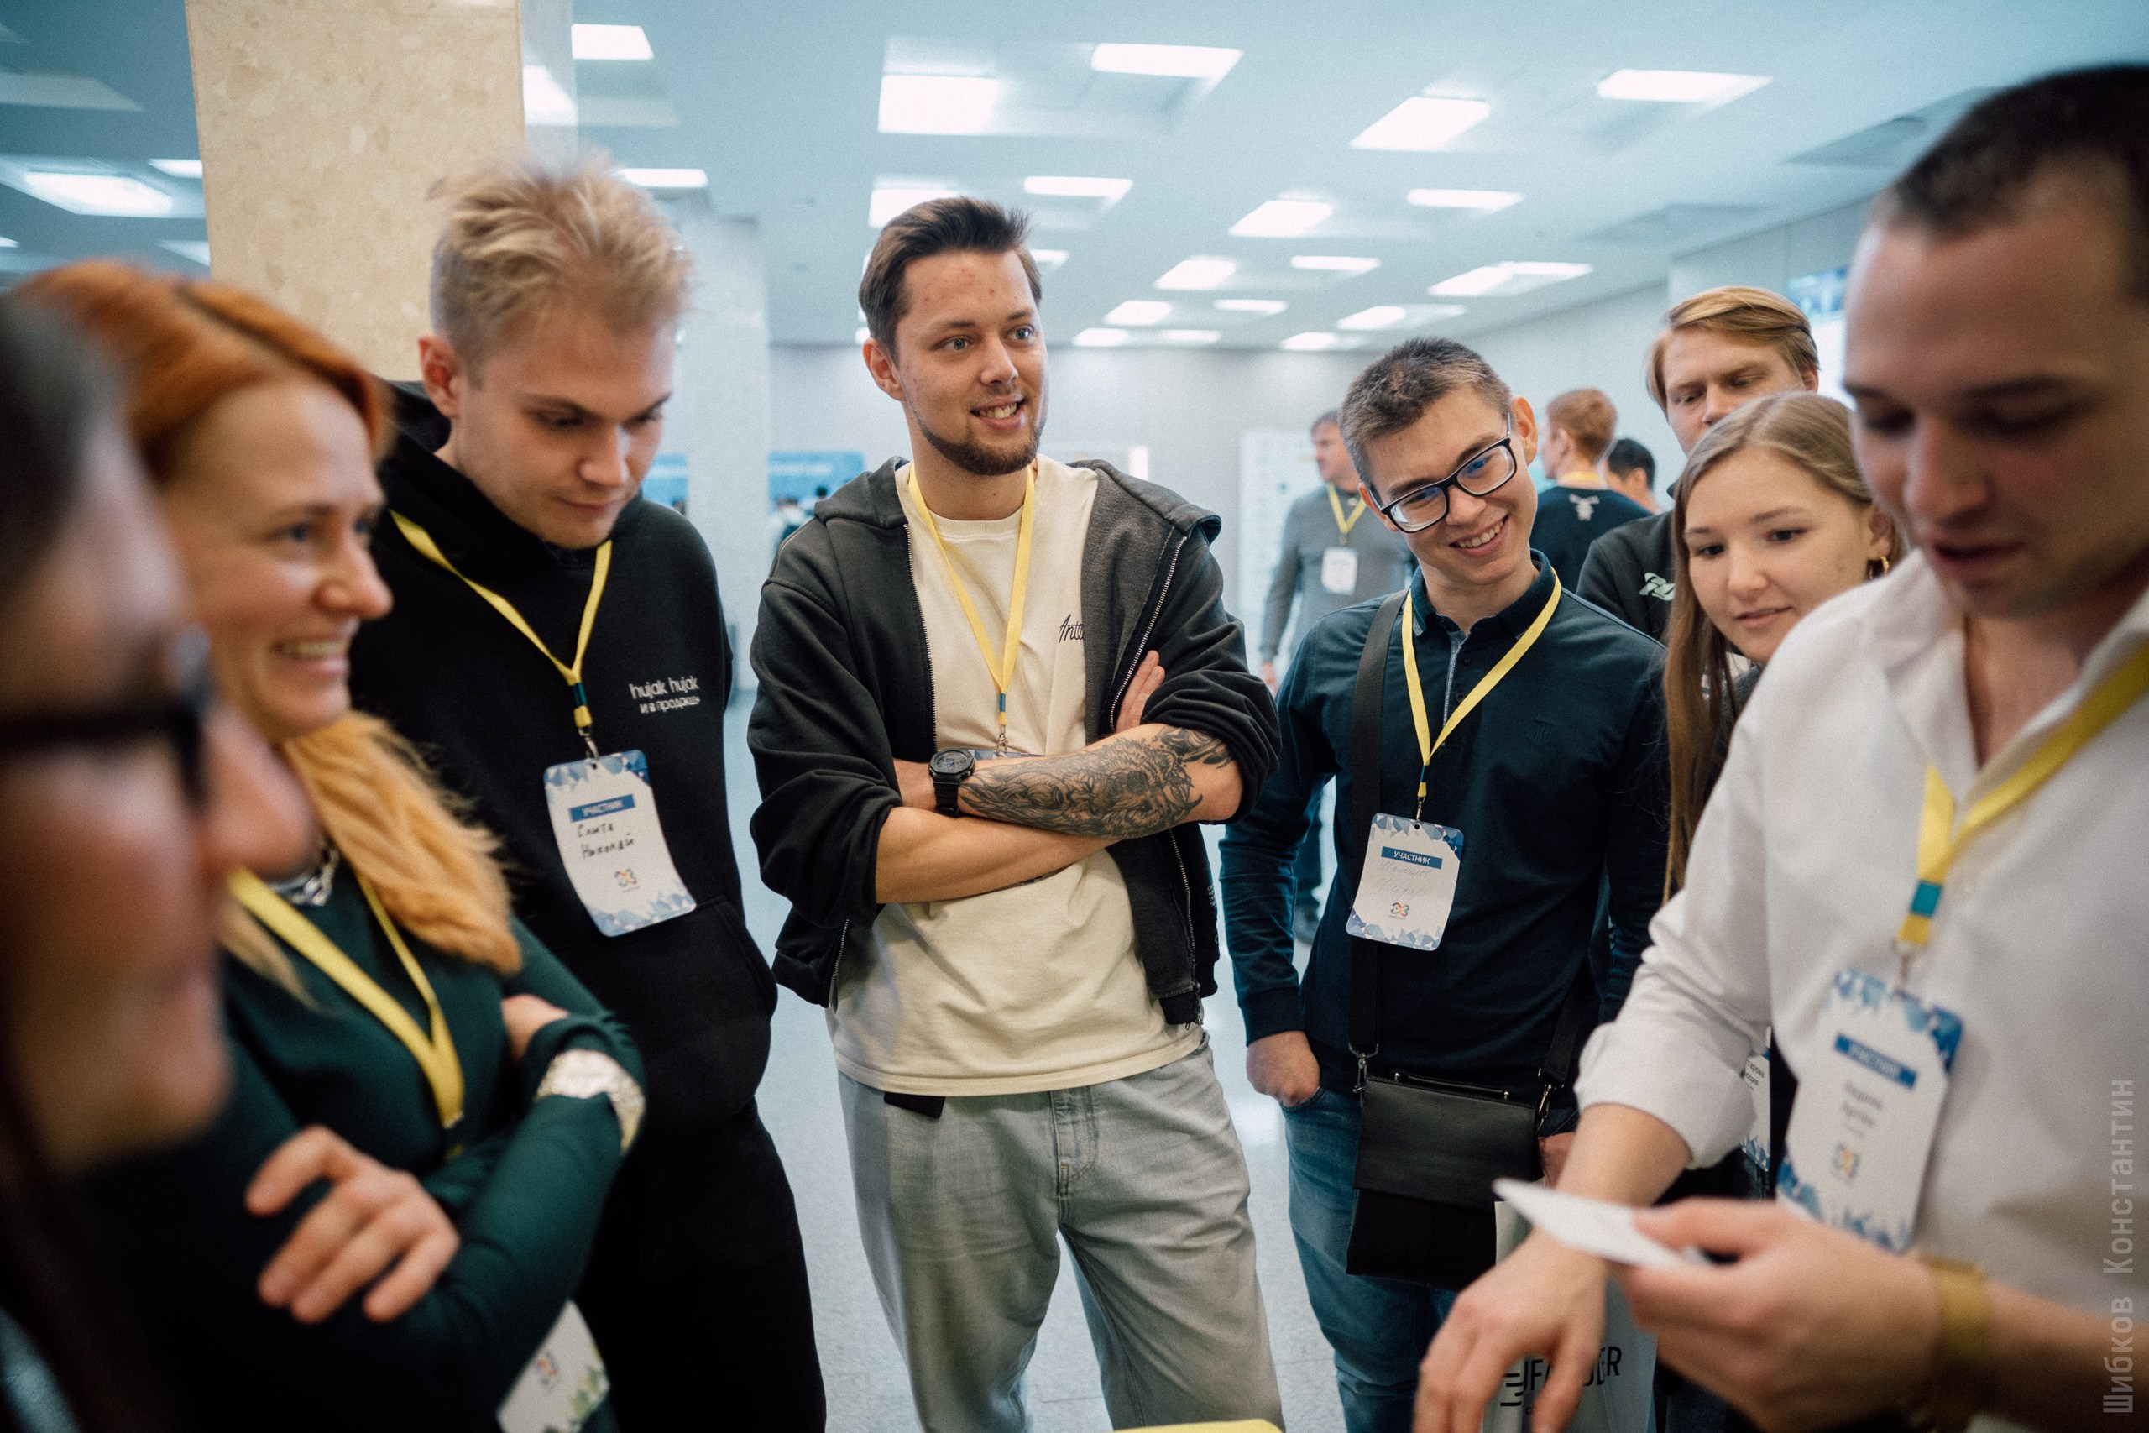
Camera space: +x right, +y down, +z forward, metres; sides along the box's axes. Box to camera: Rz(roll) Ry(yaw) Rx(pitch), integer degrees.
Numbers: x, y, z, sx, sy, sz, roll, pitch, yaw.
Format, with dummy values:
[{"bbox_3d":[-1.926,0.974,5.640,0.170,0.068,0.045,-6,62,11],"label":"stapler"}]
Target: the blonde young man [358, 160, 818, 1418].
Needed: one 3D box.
[{"bbox_3d":[-0.455,0.442,1.297,0.350,1.800,0.510,6,10,37],"label":"blonde young man"}]

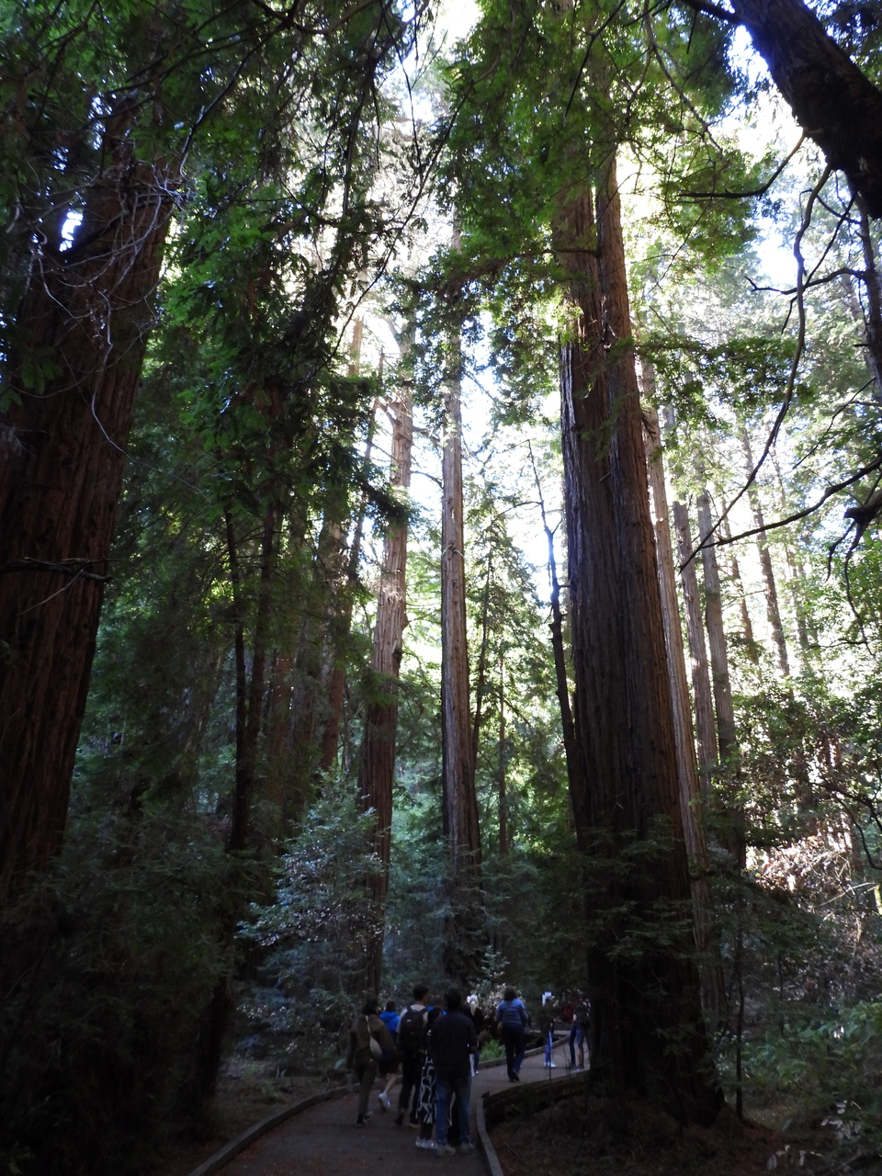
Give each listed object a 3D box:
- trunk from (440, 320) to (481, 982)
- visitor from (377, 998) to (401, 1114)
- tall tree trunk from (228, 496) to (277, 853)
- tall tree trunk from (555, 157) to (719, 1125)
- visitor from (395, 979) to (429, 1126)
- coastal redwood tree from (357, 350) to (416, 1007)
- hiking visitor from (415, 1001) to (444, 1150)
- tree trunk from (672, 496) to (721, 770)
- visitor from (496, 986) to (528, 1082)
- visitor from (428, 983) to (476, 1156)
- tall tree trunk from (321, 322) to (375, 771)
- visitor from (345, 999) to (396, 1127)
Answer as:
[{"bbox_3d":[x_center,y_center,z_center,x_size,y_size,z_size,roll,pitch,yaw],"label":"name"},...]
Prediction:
[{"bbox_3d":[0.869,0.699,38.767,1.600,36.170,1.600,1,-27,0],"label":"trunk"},{"bbox_3d":[-0.851,7.653,13.386,0.520,1.580,0.500,-1,-27,4],"label":"visitor"},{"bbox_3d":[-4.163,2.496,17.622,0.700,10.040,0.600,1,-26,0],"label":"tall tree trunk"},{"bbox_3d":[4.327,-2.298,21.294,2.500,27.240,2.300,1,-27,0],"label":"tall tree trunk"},{"bbox_3d":[-0.399,6.661,11.649,0.550,1.740,0.480,-3,-27,7],"label":"visitor"},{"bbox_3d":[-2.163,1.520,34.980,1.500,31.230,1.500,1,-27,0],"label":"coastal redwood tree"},{"bbox_3d":[-0.107,5.935,10.002,0.500,1.570,0.420,-1,-27,4],"label":"hiking visitor"},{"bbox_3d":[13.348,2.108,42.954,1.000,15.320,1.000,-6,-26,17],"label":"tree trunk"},{"bbox_3d":[1.396,8.729,15.997,0.580,1.650,0.450,-4,-27,9],"label":"visitor"},{"bbox_3d":[0.160,5.751,9.761,0.580,1.730,0.450,-4,-27,11],"label":"visitor"},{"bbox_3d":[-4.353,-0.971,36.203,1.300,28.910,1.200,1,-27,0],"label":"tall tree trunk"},{"bbox_3d":[-1.050,6.981,12.043,0.660,1.600,0.500,-3,-27,7],"label":"visitor"}]

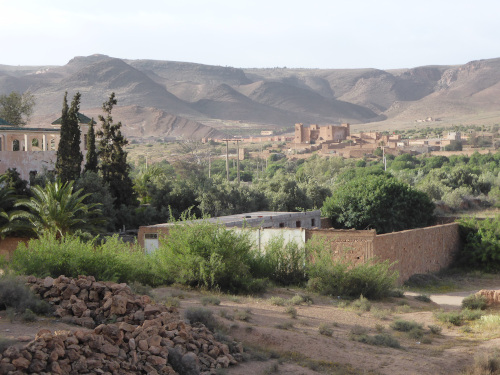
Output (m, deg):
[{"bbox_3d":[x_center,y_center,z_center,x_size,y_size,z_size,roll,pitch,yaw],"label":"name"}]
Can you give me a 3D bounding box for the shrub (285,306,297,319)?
[{"bbox_3d":[1.648,5.087,43.500,0.490,0.440,0.420,0,2,0],"label":"shrub"}]

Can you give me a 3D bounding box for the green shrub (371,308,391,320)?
[{"bbox_3d":[5.815,5.616,47.266,0.973,0.486,0.876,0,3,0],"label":"green shrub"}]

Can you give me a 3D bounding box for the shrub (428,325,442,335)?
[{"bbox_3d":[7.495,5.738,43.191,0.566,0.376,0.509,0,3,0],"label":"shrub"}]

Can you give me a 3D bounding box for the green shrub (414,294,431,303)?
[{"bbox_3d":[8.150,5.244,50.500,0.760,0.300,0.640,0,2,0],"label":"green shrub"}]

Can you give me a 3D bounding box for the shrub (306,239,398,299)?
[{"bbox_3d":[4.986,3.940,52.000,4.480,2.530,3.220,0,2,0],"label":"shrub"}]

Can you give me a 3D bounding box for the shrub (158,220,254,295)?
[{"bbox_3d":[-2.483,3.738,59.636,5.691,3.921,4.837,0,3,0],"label":"shrub"}]

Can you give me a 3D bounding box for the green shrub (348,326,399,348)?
[{"bbox_3d":[4.673,5.630,40.116,1.952,0.751,1.269,0,3,0],"label":"green shrub"}]

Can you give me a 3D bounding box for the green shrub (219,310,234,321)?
[{"bbox_3d":[-0.912,4.970,41.500,0.620,0.320,0.530,0,2,0],"label":"green shrub"}]

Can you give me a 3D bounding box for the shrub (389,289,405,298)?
[{"bbox_3d":[7.127,5.157,52.000,0.780,0.410,0.660,0,2,0],"label":"shrub"}]

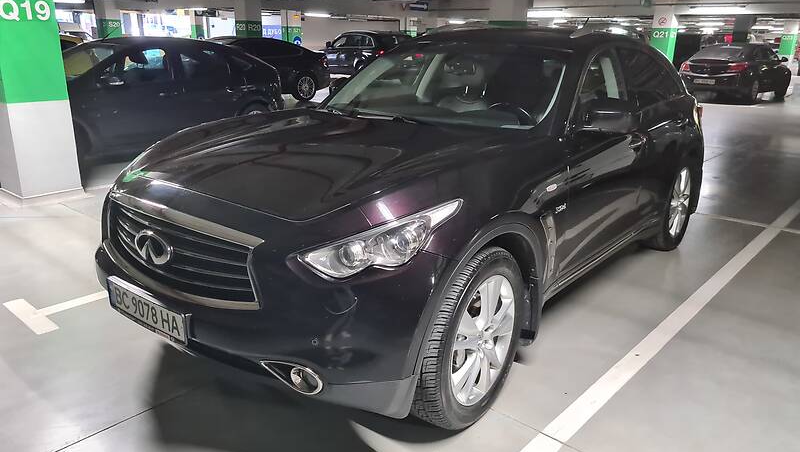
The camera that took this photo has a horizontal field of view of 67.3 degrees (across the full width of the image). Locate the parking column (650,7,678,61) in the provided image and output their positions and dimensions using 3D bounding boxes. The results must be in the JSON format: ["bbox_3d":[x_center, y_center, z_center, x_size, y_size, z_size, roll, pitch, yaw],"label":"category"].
[{"bbox_3d":[7.481,-5.018,17.153,0.510,2.600,0.510,16,23,40],"label":"parking column"}]

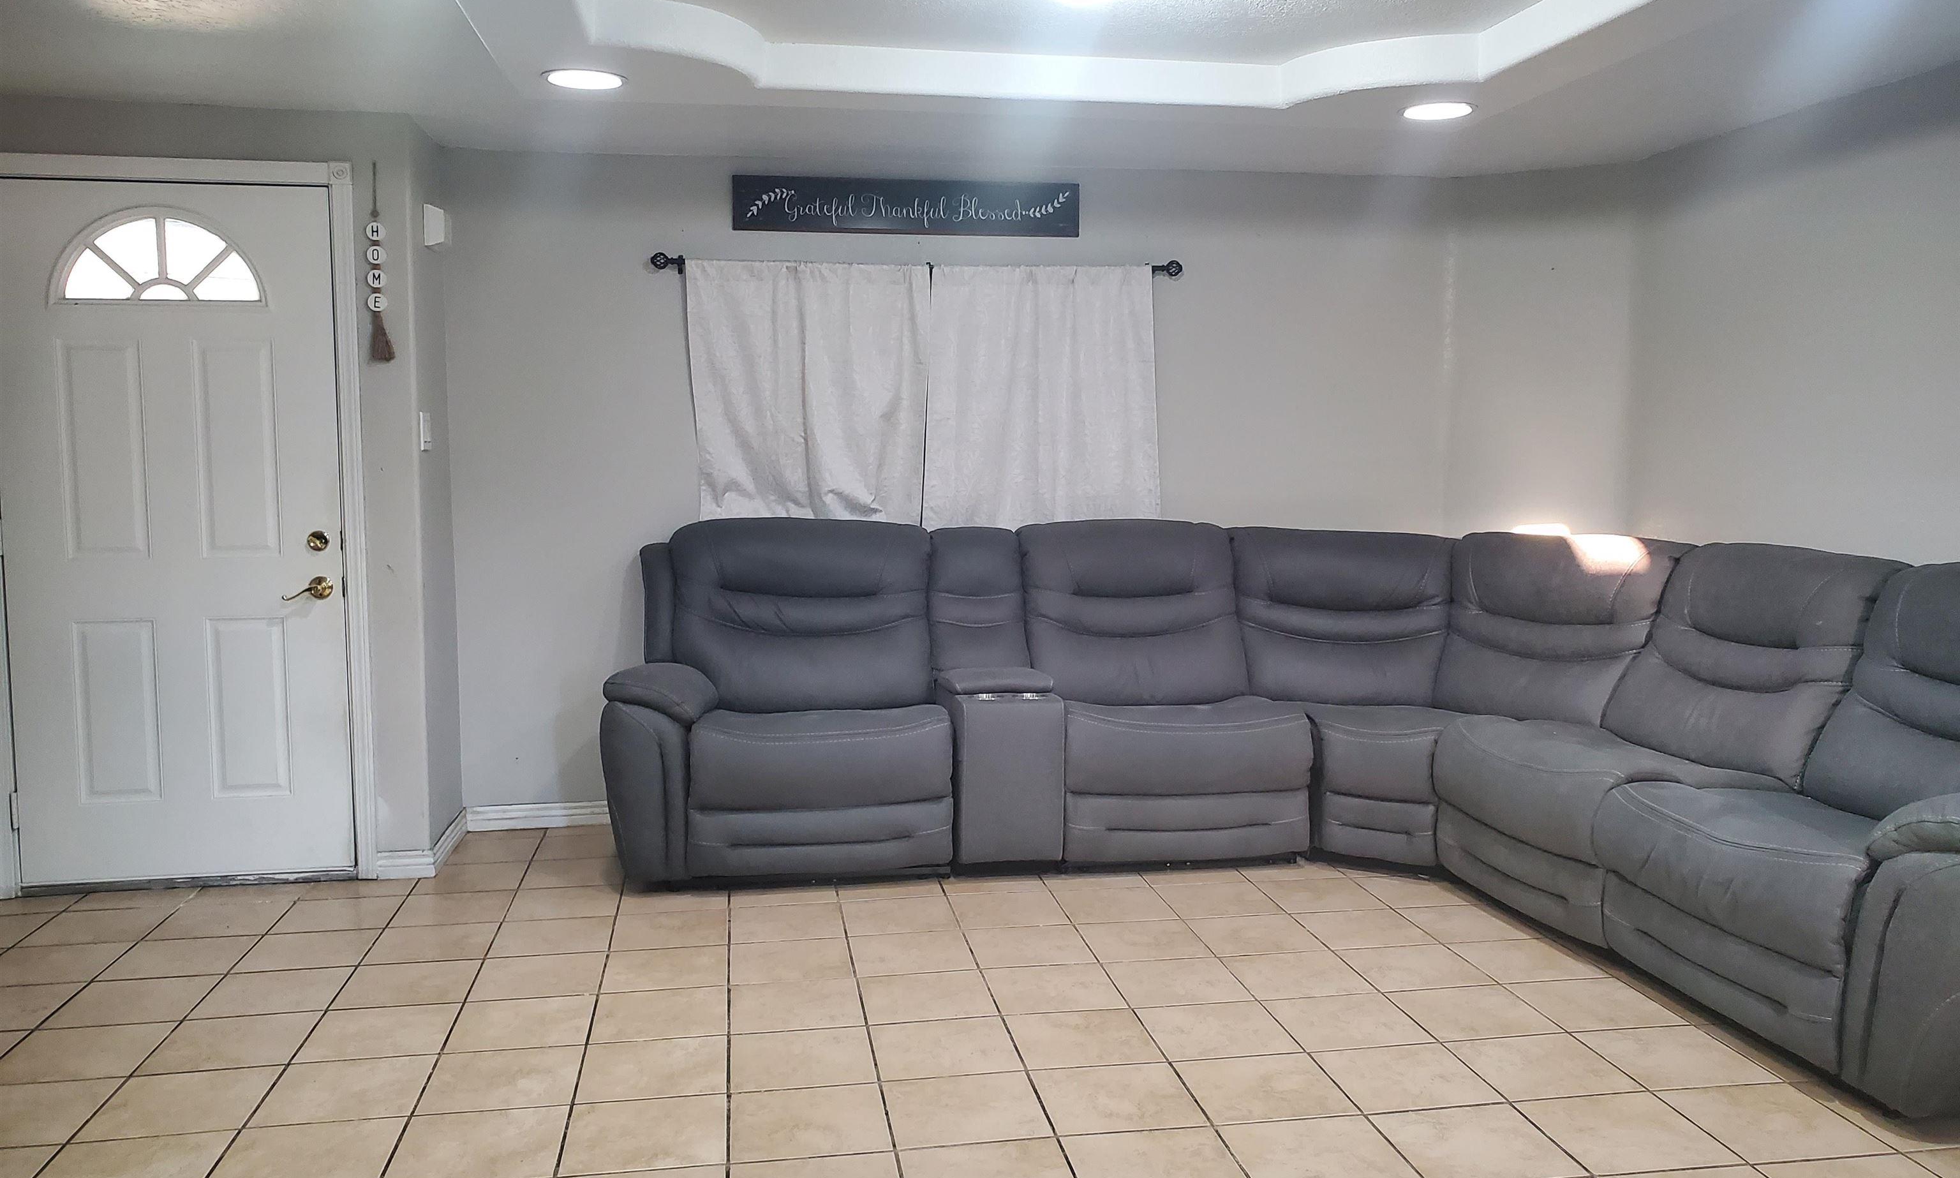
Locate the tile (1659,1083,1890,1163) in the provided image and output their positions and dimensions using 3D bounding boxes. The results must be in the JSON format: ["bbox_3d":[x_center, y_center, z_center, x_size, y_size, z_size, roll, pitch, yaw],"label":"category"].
[{"bbox_3d":[1.540,1.043,2.870,0.305,0.010,0.303,-1,6,-9],"label":"tile"}]

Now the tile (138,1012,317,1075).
[{"bbox_3d":[-1.652,1.008,3.260,0.304,0.010,0.299,-1,6,-10],"label":"tile"}]

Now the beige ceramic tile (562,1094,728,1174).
[{"bbox_3d":[-0.637,1.050,2.824,0.305,0.010,0.303,-1,6,-9],"label":"beige ceramic tile"}]

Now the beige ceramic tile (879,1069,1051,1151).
[{"bbox_3d":[-0.028,1.039,2.929,0.305,0.010,0.303,-1,6,-9],"label":"beige ceramic tile"}]

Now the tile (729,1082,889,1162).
[{"bbox_3d":[-0.330,1.033,2.844,0.300,0.010,0.300,-1,6,-9],"label":"tile"}]

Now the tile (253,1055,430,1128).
[{"bbox_3d":[-1.297,1.031,3.019,0.304,0.010,0.299,-1,6,-10],"label":"tile"}]

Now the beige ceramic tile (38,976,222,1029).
[{"bbox_3d":[-1.994,0.975,3.484,0.301,0.010,0.295,-1,6,-9],"label":"beige ceramic tile"}]

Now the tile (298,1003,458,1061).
[{"bbox_3d":[-1.334,0.993,3.281,0.300,0.010,0.300,-1,6,-9],"label":"tile"}]

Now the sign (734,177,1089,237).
[{"bbox_3d":[-0.246,-1.318,5.091,1.202,0.183,0.020,-1,6,-10],"label":"sign"}]

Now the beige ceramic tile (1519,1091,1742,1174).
[{"bbox_3d":[1.232,1.040,2.813,0.301,0.010,0.295,-1,6,-9],"label":"beige ceramic tile"}]

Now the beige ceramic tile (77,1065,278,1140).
[{"bbox_3d":[-1.602,1.037,2.964,0.304,0.010,0.299,-1,6,-10],"label":"beige ceramic tile"}]

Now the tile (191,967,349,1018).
[{"bbox_3d":[-1.686,0.970,3.525,0.300,0.010,0.300,-1,6,-9],"label":"tile"}]

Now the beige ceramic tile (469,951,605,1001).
[{"bbox_3d":[-1.094,0.969,3.663,0.304,0.010,0.299,-1,6,-10],"label":"beige ceramic tile"}]

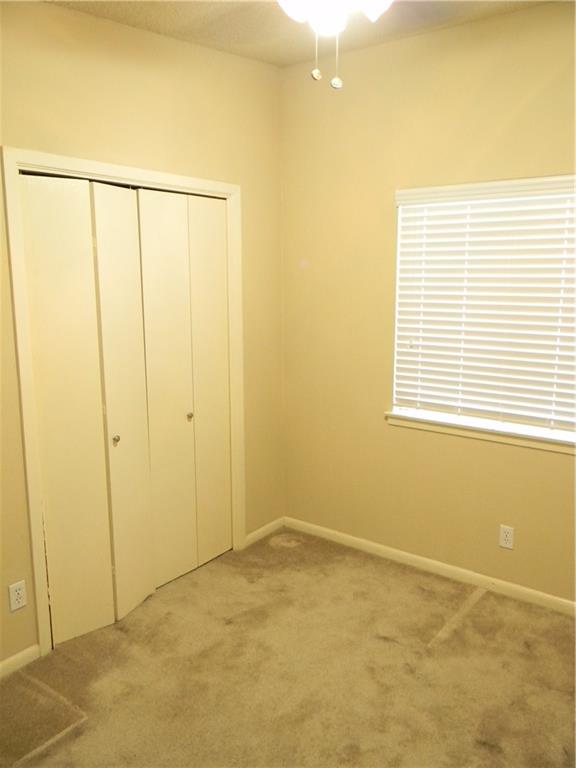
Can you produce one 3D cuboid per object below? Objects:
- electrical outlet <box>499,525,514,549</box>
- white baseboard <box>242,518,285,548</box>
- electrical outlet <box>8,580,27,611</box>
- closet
[{"bbox_3d":[1.125,0.790,3.193,0.070,0.115,0.012,8,13,36],"label":"electrical outlet"},{"bbox_3d":[-0.149,0.935,3.940,0.016,0.064,0.400,8,13,36],"label":"white baseboard"},{"bbox_3d":[-1.136,0.892,2.614,0.012,0.115,0.070,8,13,36],"label":"electrical outlet"},{"bbox_3d":[-0.687,0.096,3.059,0.110,2.030,1.200,8,13,36],"label":"closet"}]

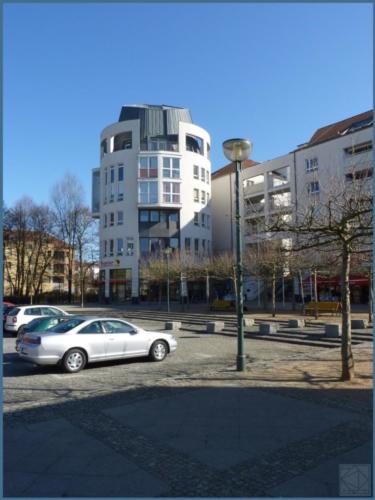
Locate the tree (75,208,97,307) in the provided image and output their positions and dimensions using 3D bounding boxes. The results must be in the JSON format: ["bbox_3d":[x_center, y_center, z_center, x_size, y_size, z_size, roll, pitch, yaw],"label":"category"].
[{"bbox_3d":[-10.611,0.667,40.131,2.400,10.100,2.400,0,-6,0],"label":"tree"}]

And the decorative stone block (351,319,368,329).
[{"bbox_3d":[7.371,3.206,16.763,0.600,0.430,0.580,-6,-8,44],"label":"decorative stone block"}]

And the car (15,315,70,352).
[{"bbox_3d":[-3.746,2.966,13.779,4.200,1.350,1.700,4,-7,-37],"label":"car"}]

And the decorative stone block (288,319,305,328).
[{"bbox_3d":[5.058,3.434,18.049,0.560,0.420,0.560,-5,-7,42],"label":"decorative stone block"}]

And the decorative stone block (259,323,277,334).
[{"bbox_3d":[3.625,3.514,17.327,0.560,0.450,0.560,5,-8,-41],"label":"decorative stone block"}]

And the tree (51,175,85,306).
[{"bbox_3d":[-17.620,-1.966,57.500,5.200,19.300,5.200,0,-6,0],"label":"tree"}]

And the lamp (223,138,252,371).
[{"bbox_3d":[1.428,0.041,10.680,0.800,6.370,0.800,0,-6,0],"label":"lamp"}]

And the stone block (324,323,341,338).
[{"bbox_3d":[5.914,3.214,15.539,0.550,0.480,0.550,5,-8,-41],"label":"stone block"}]

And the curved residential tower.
[{"bbox_3d":[-4.306,-5.407,51.108,15.200,24.000,15.200,0,-6,-8],"label":"curved residential tower"}]

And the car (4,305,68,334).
[{"bbox_3d":[-6.908,3.475,19.493,3.900,1.460,1.660,4,-7,-41],"label":"car"}]

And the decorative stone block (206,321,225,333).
[{"bbox_3d":[1.526,4.149,20.986,0.640,0.440,0.640,5,-9,-36],"label":"decorative stone block"}]

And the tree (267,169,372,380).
[{"bbox_3d":[3.285,0.448,8.293,3.500,4.500,3.400,0,-6,0],"label":"tree"}]

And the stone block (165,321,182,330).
[{"bbox_3d":[-0.781,4.144,21.295,0.570,0.400,0.570,5,-8,-41],"label":"stone block"}]

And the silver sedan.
[{"bbox_3d":[-2.438,2.711,11.795,4.740,1.400,1.790,4,-7,-37],"label":"silver sedan"}]

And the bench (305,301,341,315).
[{"bbox_3d":[8.006,3.514,22.957,0.650,0.820,1.950,5,-8,-41],"label":"bench"}]

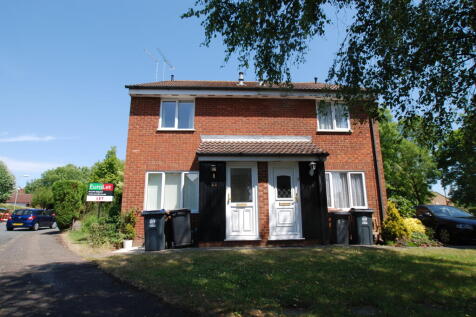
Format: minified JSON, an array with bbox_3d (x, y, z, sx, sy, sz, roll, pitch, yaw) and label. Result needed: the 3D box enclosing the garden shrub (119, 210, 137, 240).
[{"bbox_3d":[-3.280,1.954,7.455,0.510,0.910,0.500,0,-11,-3],"label":"garden shrub"}]

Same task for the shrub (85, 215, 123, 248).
[{"bbox_3d":[-4.250,2.313,7.946,1.080,0.930,0.950,0,-11,-3],"label":"shrub"}]

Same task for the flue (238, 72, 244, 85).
[{"bbox_3d":[0.149,-3.393,10.681,0.230,0.560,0.230,0,-11,-3],"label":"flue"}]

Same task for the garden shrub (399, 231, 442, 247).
[{"bbox_3d":[5.572,2.401,7.676,1.200,0.450,0.750,0,-11,-3],"label":"garden shrub"}]

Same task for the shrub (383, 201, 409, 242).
[{"bbox_3d":[5.042,2.006,8.033,0.770,1.280,0.740,0,-11,-3],"label":"shrub"}]

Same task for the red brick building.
[{"bbox_3d":[0.459,-0.498,12.269,8.800,7.950,10.000,0,-11,-3],"label":"red brick building"}]

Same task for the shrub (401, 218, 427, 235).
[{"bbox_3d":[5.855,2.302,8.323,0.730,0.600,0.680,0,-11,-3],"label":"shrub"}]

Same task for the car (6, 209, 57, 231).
[{"bbox_3d":[-15.320,4.647,19.103,1.750,1.500,4.100,2,-11,-11],"label":"car"}]

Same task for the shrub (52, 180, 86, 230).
[{"bbox_3d":[-10.089,2.804,15.045,1.850,2.900,1.800,0,-11,-3],"label":"shrub"}]

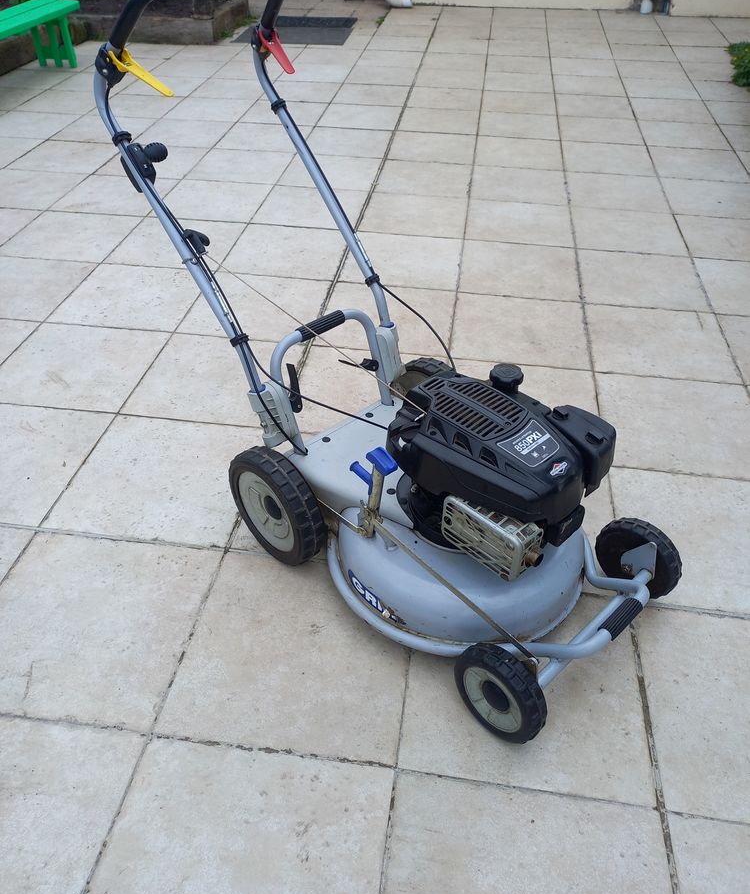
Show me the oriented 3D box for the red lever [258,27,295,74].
[{"bbox_3d":[-0.210,-0.857,1.573,0.036,0.026,0.141,-18,70,-22],"label":"red lever"}]

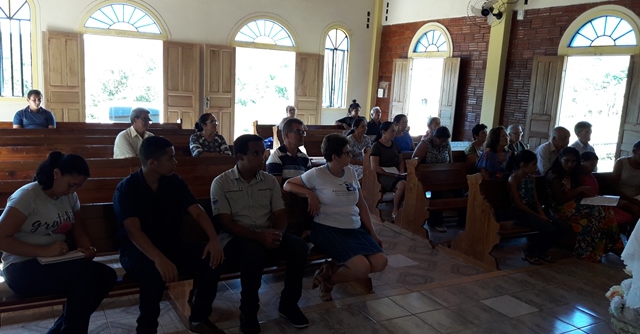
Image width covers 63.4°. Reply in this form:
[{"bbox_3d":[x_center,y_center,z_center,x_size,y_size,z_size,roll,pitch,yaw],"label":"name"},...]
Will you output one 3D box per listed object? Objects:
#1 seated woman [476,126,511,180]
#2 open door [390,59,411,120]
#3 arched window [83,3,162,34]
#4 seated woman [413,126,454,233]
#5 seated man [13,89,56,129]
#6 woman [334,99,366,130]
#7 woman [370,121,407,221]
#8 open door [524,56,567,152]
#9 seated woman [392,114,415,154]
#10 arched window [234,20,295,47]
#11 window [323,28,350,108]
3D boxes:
[{"bbox_3d":[2.036,0.184,5.992,0.498,1.270,0.797,-2,11,-29],"label":"seated woman"},{"bbox_3d":[1.461,-1.007,9.909,0.070,2.100,0.570,-1,11,-27],"label":"open door"},{"bbox_3d":[-3.575,-2.718,9.452,1.336,0.493,0.100,-2,11,-29],"label":"arched window"},{"bbox_3d":[1.508,0.096,6.584,0.531,1.195,0.863,-2,11,-29],"label":"seated woman"},{"bbox_3d":[-3.775,-0.383,6.877,0.520,1.270,0.720,-1,11,-27],"label":"seated man"},{"bbox_3d":[0.675,-0.742,11.075,0.697,1.320,0.847,-2,11,-29],"label":"woman"},{"bbox_3d":[0.844,0.053,6.242,0.470,1.210,0.680,-1,11,-27],"label":"woman"},{"bbox_3d":[2.925,-0.409,7.001,0.070,2.100,0.500,-1,11,-27],"label":"open door"},{"bbox_3d":[1.184,-0.112,7.256,0.480,1.230,0.700,-1,11,-27],"label":"seated woman"},{"bbox_3d":[-1.002,-2.514,9.656,1.220,0.460,0.100,-1,11,-27],"label":"arched window"},{"bbox_3d":[0.299,-1.974,10.423,0.560,1.620,0.100,-1,11,-27],"label":"window"}]

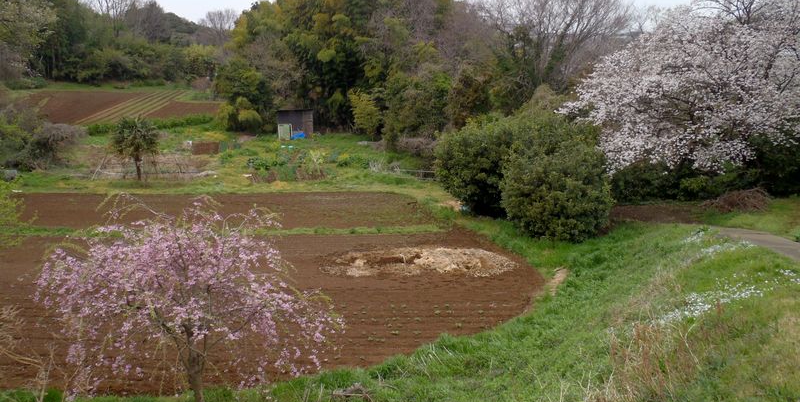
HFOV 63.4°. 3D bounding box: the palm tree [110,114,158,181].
[{"bbox_3d":[-13.745,-2.679,33.108,2.400,3.380,2.400,-6,15,-22],"label":"palm tree"}]

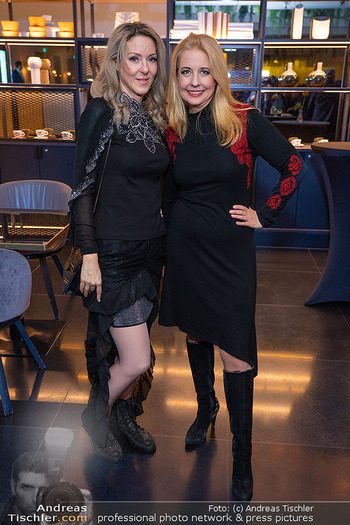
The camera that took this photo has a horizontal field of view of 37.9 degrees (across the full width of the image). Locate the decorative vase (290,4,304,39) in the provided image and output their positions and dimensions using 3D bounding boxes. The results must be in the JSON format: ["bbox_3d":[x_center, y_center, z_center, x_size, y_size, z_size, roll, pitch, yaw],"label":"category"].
[{"bbox_3d":[1.151,-2.240,4.755,0.107,0.302,0.107,2,19,5],"label":"decorative vase"}]

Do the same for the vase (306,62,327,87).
[{"bbox_3d":[1.386,-1.795,4.881,0.145,0.222,0.145,2,19,5],"label":"vase"}]

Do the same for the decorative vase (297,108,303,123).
[{"bbox_3d":[1.625,-1.895,6.624,0.084,0.175,0.084,2,19,5],"label":"decorative vase"}]

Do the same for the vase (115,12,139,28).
[{"bbox_3d":[-0.460,-2.273,4.901,0.243,0.232,0.231,2,19,5],"label":"vase"}]

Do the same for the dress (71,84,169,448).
[{"bbox_3d":[-0.206,0.095,2.016,0.410,1.440,0.360,-6,20,-20],"label":"dress"}]

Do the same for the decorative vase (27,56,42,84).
[{"bbox_3d":[-1.400,-1.916,5.113,0.145,0.261,0.145,2,19,5],"label":"decorative vase"}]

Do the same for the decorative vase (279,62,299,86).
[{"bbox_3d":[1.104,-1.804,4.906,0.151,0.223,0.151,2,19,5],"label":"decorative vase"}]

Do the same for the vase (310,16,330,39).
[{"bbox_3d":[1.367,-2.182,4.753,0.166,0.199,0.141,2,19,5],"label":"vase"}]

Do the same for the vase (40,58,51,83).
[{"bbox_3d":[-1.338,-1.975,5.299,0.140,0.248,0.140,2,19,5],"label":"vase"}]

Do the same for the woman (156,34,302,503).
[{"bbox_3d":[0.200,0.049,1.915,0.580,1.670,0.460,2,19,5],"label":"woman"}]

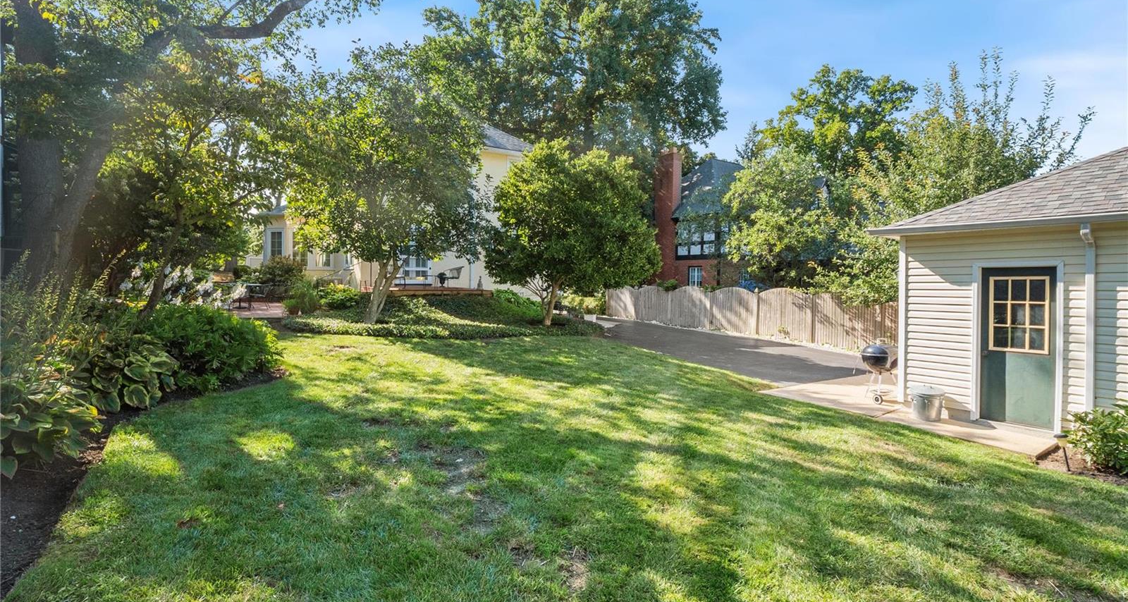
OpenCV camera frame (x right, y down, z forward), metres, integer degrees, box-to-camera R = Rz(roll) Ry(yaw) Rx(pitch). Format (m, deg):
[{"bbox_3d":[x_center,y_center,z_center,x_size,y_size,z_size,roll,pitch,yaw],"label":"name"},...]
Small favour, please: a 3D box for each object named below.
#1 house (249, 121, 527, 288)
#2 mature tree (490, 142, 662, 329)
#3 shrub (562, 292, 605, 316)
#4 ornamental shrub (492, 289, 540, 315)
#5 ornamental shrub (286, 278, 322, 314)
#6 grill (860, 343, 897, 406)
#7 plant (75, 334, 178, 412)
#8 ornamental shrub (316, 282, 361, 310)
[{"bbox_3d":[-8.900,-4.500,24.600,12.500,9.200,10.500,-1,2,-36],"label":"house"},{"bbox_3d":[0.330,-2.650,19.500,6.600,7.200,6.200,0,2,0],"label":"mature tree"},{"bbox_3d":[1.170,0.160,30.500,2.700,1.400,1.600,0,2,0],"label":"shrub"},{"bbox_3d":[-1.950,0.030,20.800,1.900,1.100,1.400,0,2,0],"label":"ornamental shrub"},{"bbox_3d":[-6.900,-0.120,13.200,0.860,0.950,0.820,0,2,0],"label":"ornamental shrub"},{"bbox_3d":[5.040,1.080,7.930,0.580,1.000,0.620,1,2,34],"label":"grill"},{"bbox_3d":[-4.500,0.710,5.150,0.900,0.640,0.880,0,2,0],"label":"plant"},{"bbox_3d":[-6.540,-0.160,14.600,1.170,0.800,1.050,0,2,0],"label":"ornamental shrub"}]

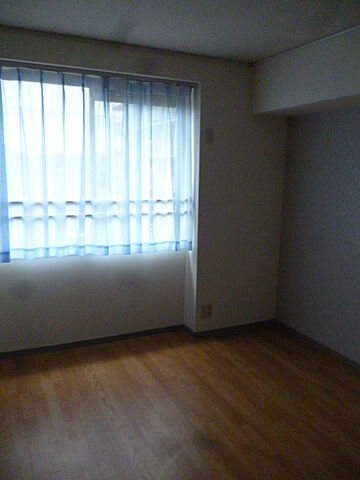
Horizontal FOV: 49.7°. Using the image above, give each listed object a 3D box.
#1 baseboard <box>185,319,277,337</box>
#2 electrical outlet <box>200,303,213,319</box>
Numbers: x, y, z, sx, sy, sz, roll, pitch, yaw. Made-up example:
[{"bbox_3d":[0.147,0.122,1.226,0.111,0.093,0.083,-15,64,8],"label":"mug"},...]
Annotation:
[{"bbox_3d":[0.485,0.806,3.658,0.875,0.060,0.200,-4,12,-25],"label":"baseboard"},{"bbox_3d":[0.238,0.629,3.395,0.118,0.122,0.012,-4,12,-25],"label":"electrical outlet"}]

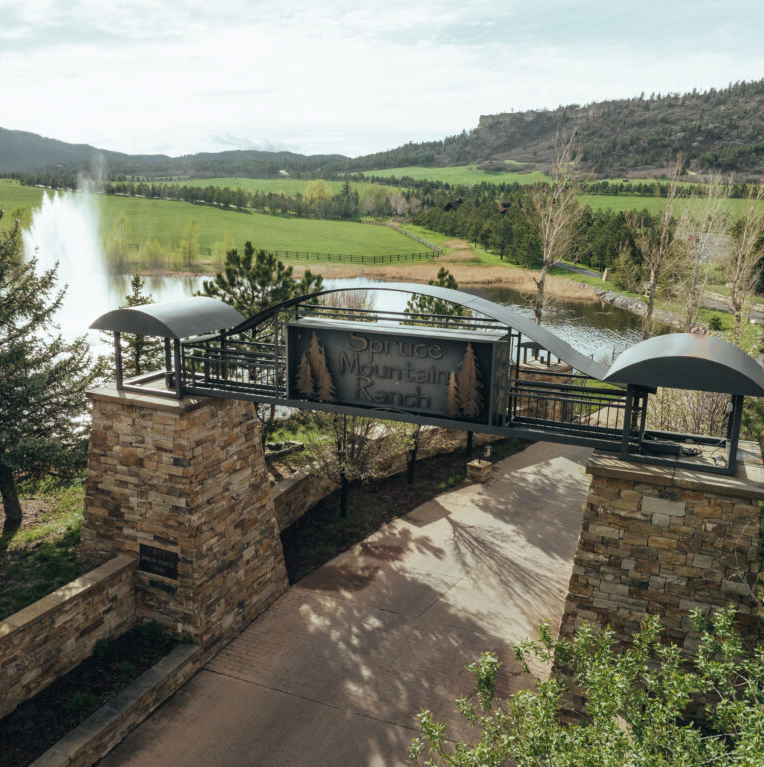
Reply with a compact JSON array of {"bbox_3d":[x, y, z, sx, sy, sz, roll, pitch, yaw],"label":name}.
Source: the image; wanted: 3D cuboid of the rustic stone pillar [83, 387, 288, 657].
[{"bbox_3d":[-4.001,2.337,14.086,3.087,4.697,2.999,7,16,22],"label":"rustic stone pillar"}]

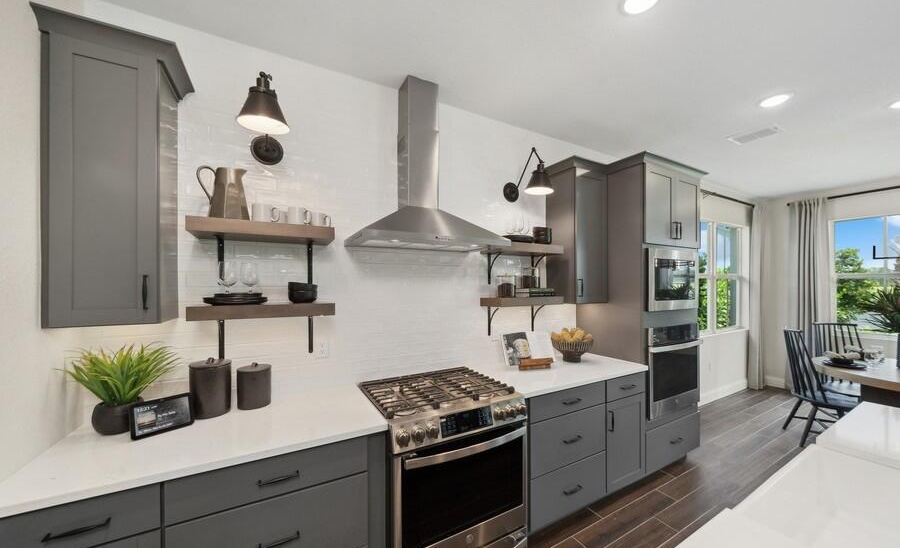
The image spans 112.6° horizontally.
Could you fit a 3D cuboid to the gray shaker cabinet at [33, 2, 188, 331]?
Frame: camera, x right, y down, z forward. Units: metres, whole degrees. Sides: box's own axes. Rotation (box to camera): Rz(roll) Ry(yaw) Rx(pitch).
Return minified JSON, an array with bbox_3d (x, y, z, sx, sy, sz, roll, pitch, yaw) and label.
[{"bbox_3d":[-1.392,-0.369,1.302,0.385,1.165,0.335,0,0,-27],"label":"gray shaker cabinet"}]

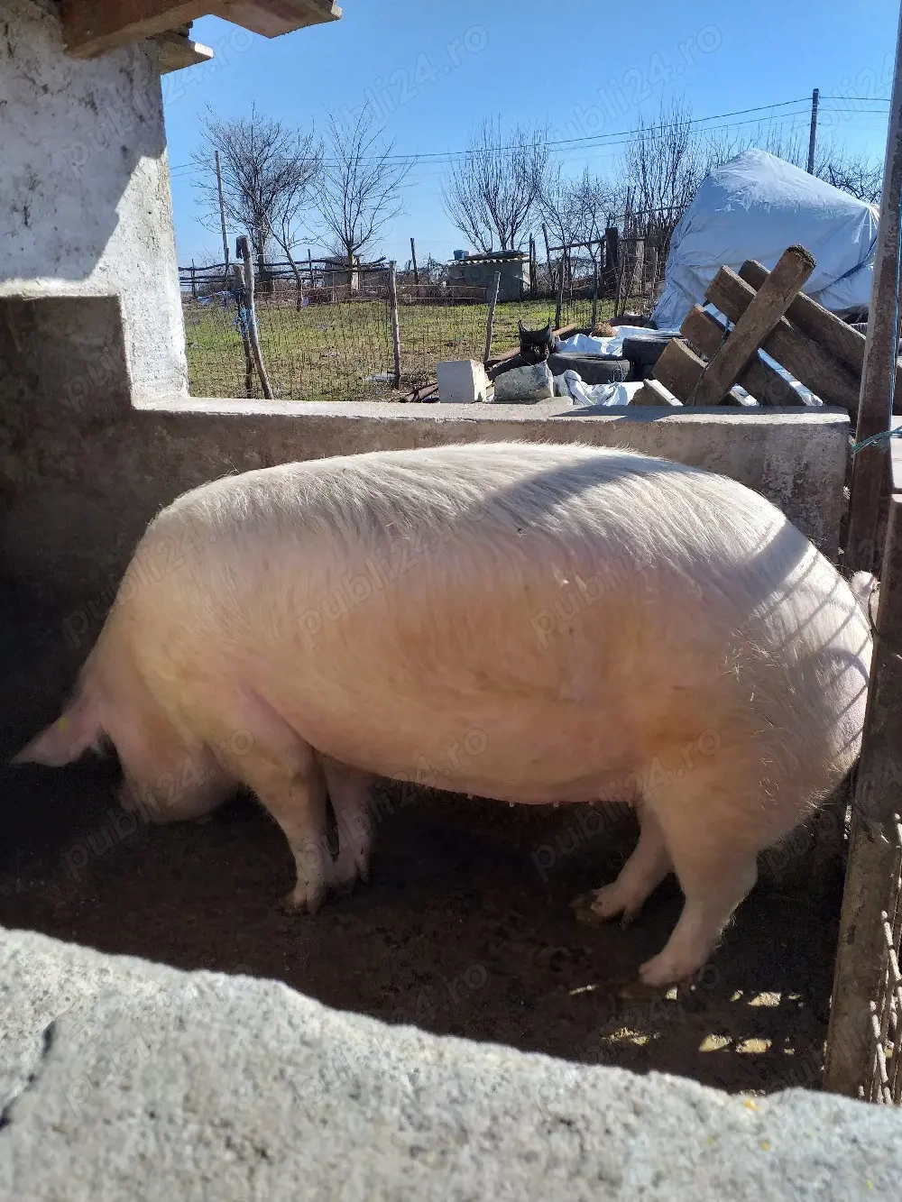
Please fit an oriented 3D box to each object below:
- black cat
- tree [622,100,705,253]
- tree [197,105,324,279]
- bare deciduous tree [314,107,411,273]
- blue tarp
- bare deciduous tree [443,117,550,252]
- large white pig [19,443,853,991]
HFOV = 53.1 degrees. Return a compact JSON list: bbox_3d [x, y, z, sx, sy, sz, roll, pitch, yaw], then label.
[{"bbox_3d":[0.526,-1.594,5.587,0.220,0.270,0.270,2,19,5],"label":"black cat"},{"bbox_3d":[6.050,-11.389,25.679,2.270,5.210,2.270,0,19,0],"label":"tree"},{"bbox_3d":[-5.690,-11.731,26.619,3.820,5.150,3.820,0,19,0],"label":"tree"},{"bbox_3d":[-2.503,-11.237,25.732,2.730,4.890,2.730,0,19,0],"label":"bare deciduous tree"},{"bbox_3d":[4.992,-5.688,14.431,3.380,2.720,3.500,0,19,0],"label":"blue tarp"},{"bbox_3d":[1.577,-13.612,31.258,3.710,5.610,3.710,0,19,0],"label":"bare deciduous tree"},{"bbox_3d":[-0.080,0.186,1.739,1.630,1.000,0.520,4,20,12],"label":"large white pig"}]

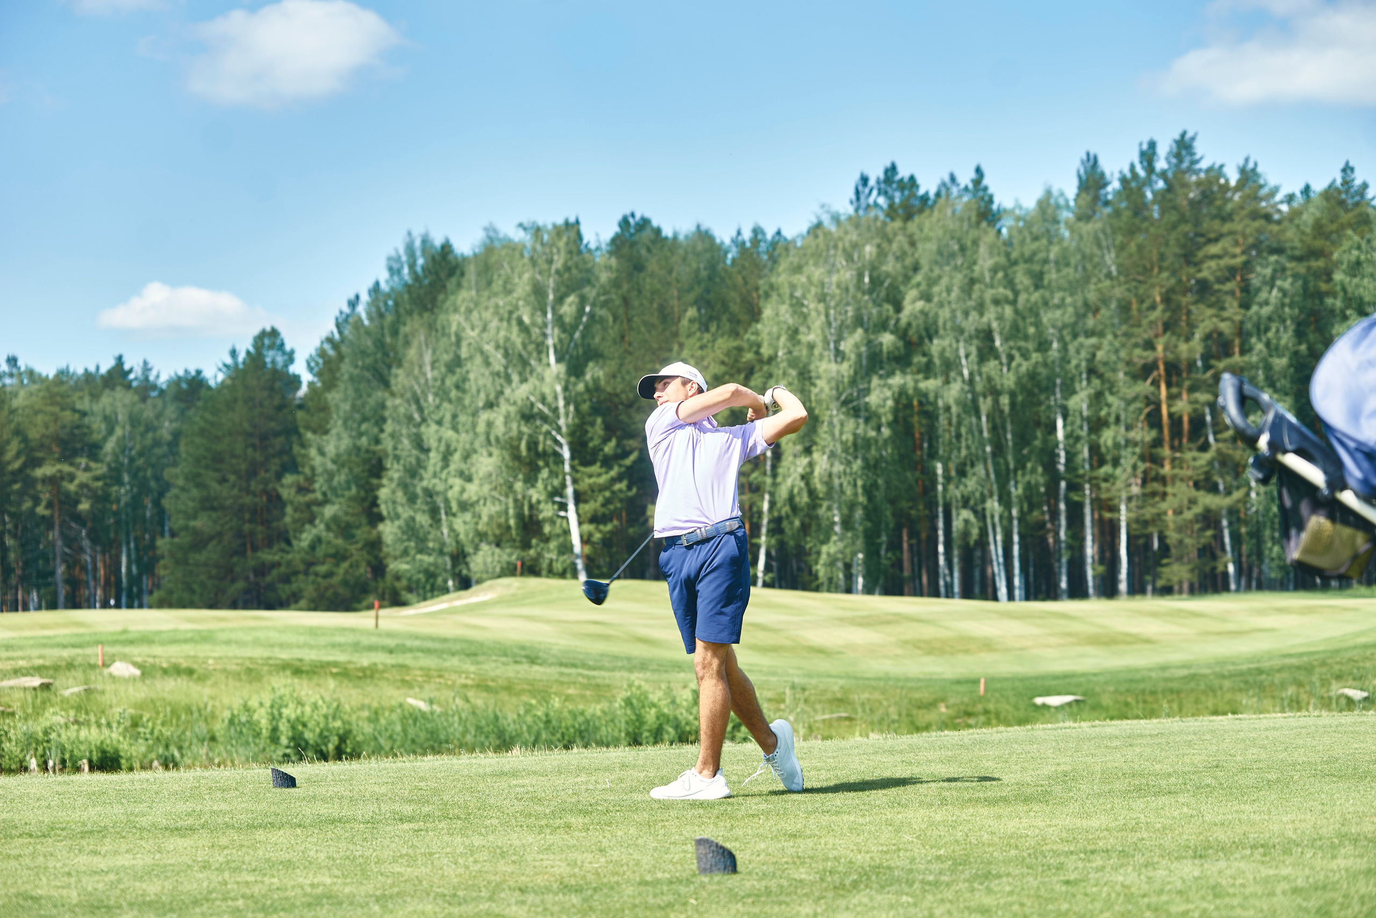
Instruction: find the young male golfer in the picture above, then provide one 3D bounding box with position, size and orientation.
[{"bbox_3d":[0.140,0.488,12.300,0.630,1.750,0.580,-2,-4,31],"label":"young male golfer"}]

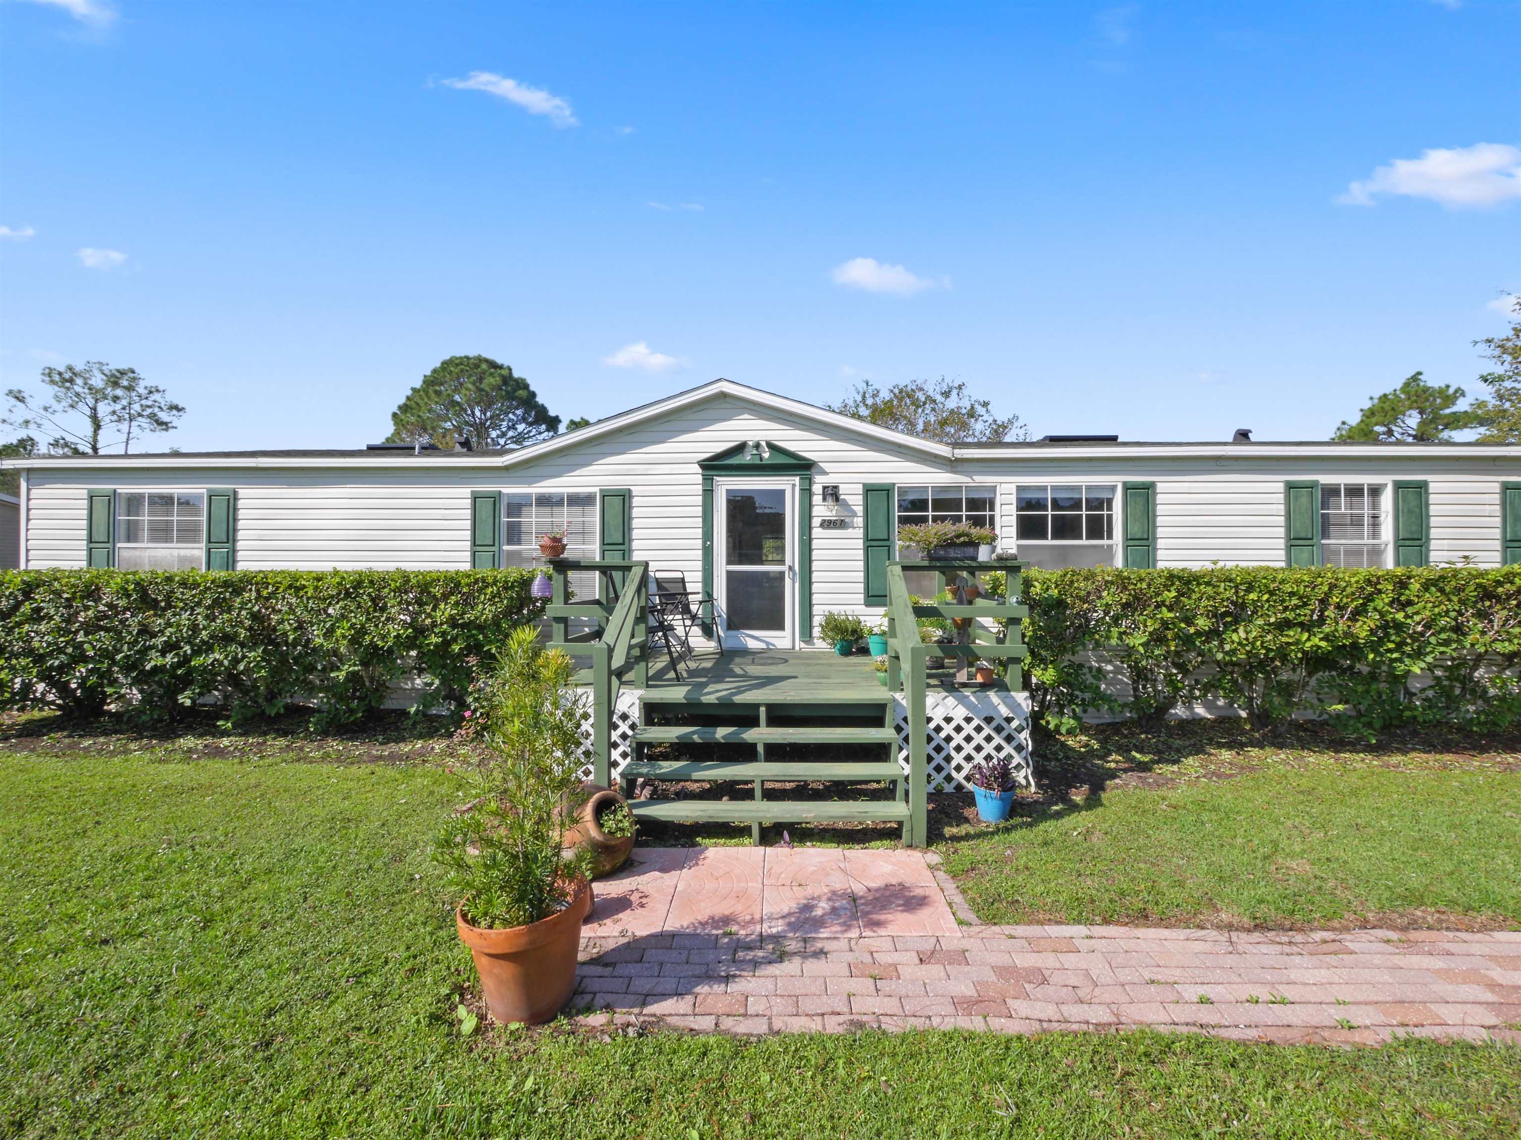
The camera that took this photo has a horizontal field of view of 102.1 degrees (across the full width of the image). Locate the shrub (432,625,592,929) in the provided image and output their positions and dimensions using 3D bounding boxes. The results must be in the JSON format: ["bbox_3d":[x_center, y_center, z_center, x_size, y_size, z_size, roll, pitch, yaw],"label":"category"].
[{"bbox_3d":[-0.957,0.755,2.370,0.600,1.090,0.570,0,-1,0],"label":"shrub"}]

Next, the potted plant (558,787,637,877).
[{"bbox_3d":[-0.940,1.452,3.385,0.500,0.480,0.480,-37,0,26],"label":"potted plant"}]

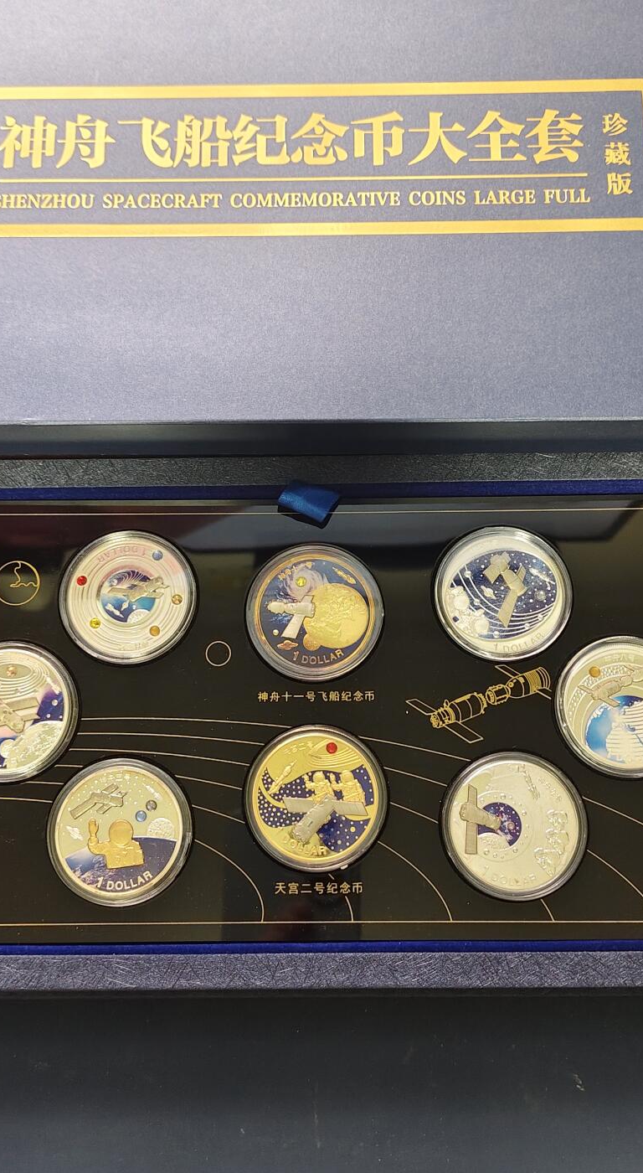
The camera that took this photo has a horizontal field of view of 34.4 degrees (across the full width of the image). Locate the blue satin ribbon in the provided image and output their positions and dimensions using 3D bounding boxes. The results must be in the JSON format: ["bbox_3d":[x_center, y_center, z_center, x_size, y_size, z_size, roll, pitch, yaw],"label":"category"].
[{"bbox_3d":[-0.004,-0.028,0.350,0.018,0.008,0.011,22,79,5],"label":"blue satin ribbon"}]

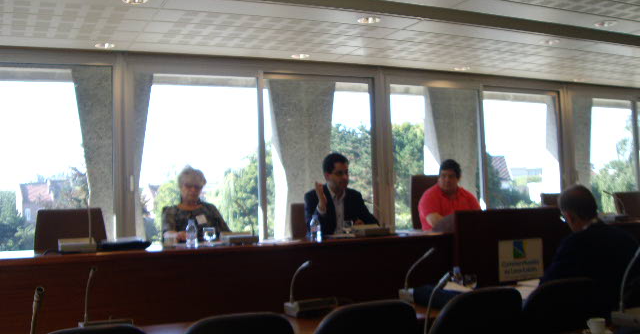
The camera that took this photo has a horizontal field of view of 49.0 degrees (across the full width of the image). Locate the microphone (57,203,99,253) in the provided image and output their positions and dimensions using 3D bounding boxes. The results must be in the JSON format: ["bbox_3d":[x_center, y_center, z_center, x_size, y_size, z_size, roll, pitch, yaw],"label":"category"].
[{"bbox_3d":[-1.443,0.354,4.192,0.210,0.290,0.200,-1,-2,-24],"label":"microphone"}]

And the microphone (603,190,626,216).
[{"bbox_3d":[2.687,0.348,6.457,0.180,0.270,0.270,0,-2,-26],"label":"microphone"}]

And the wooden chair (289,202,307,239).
[{"bbox_3d":[0.088,0.756,5.292,0.480,0.970,0.560,-1,-2,-24],"label":"wooden chair"}]

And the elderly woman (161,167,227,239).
[{"bbox_3d":[-0.813,0.613,4.729,0.500,1.250,0.680,-1,-2,-19],"label":"elderly woman"}]

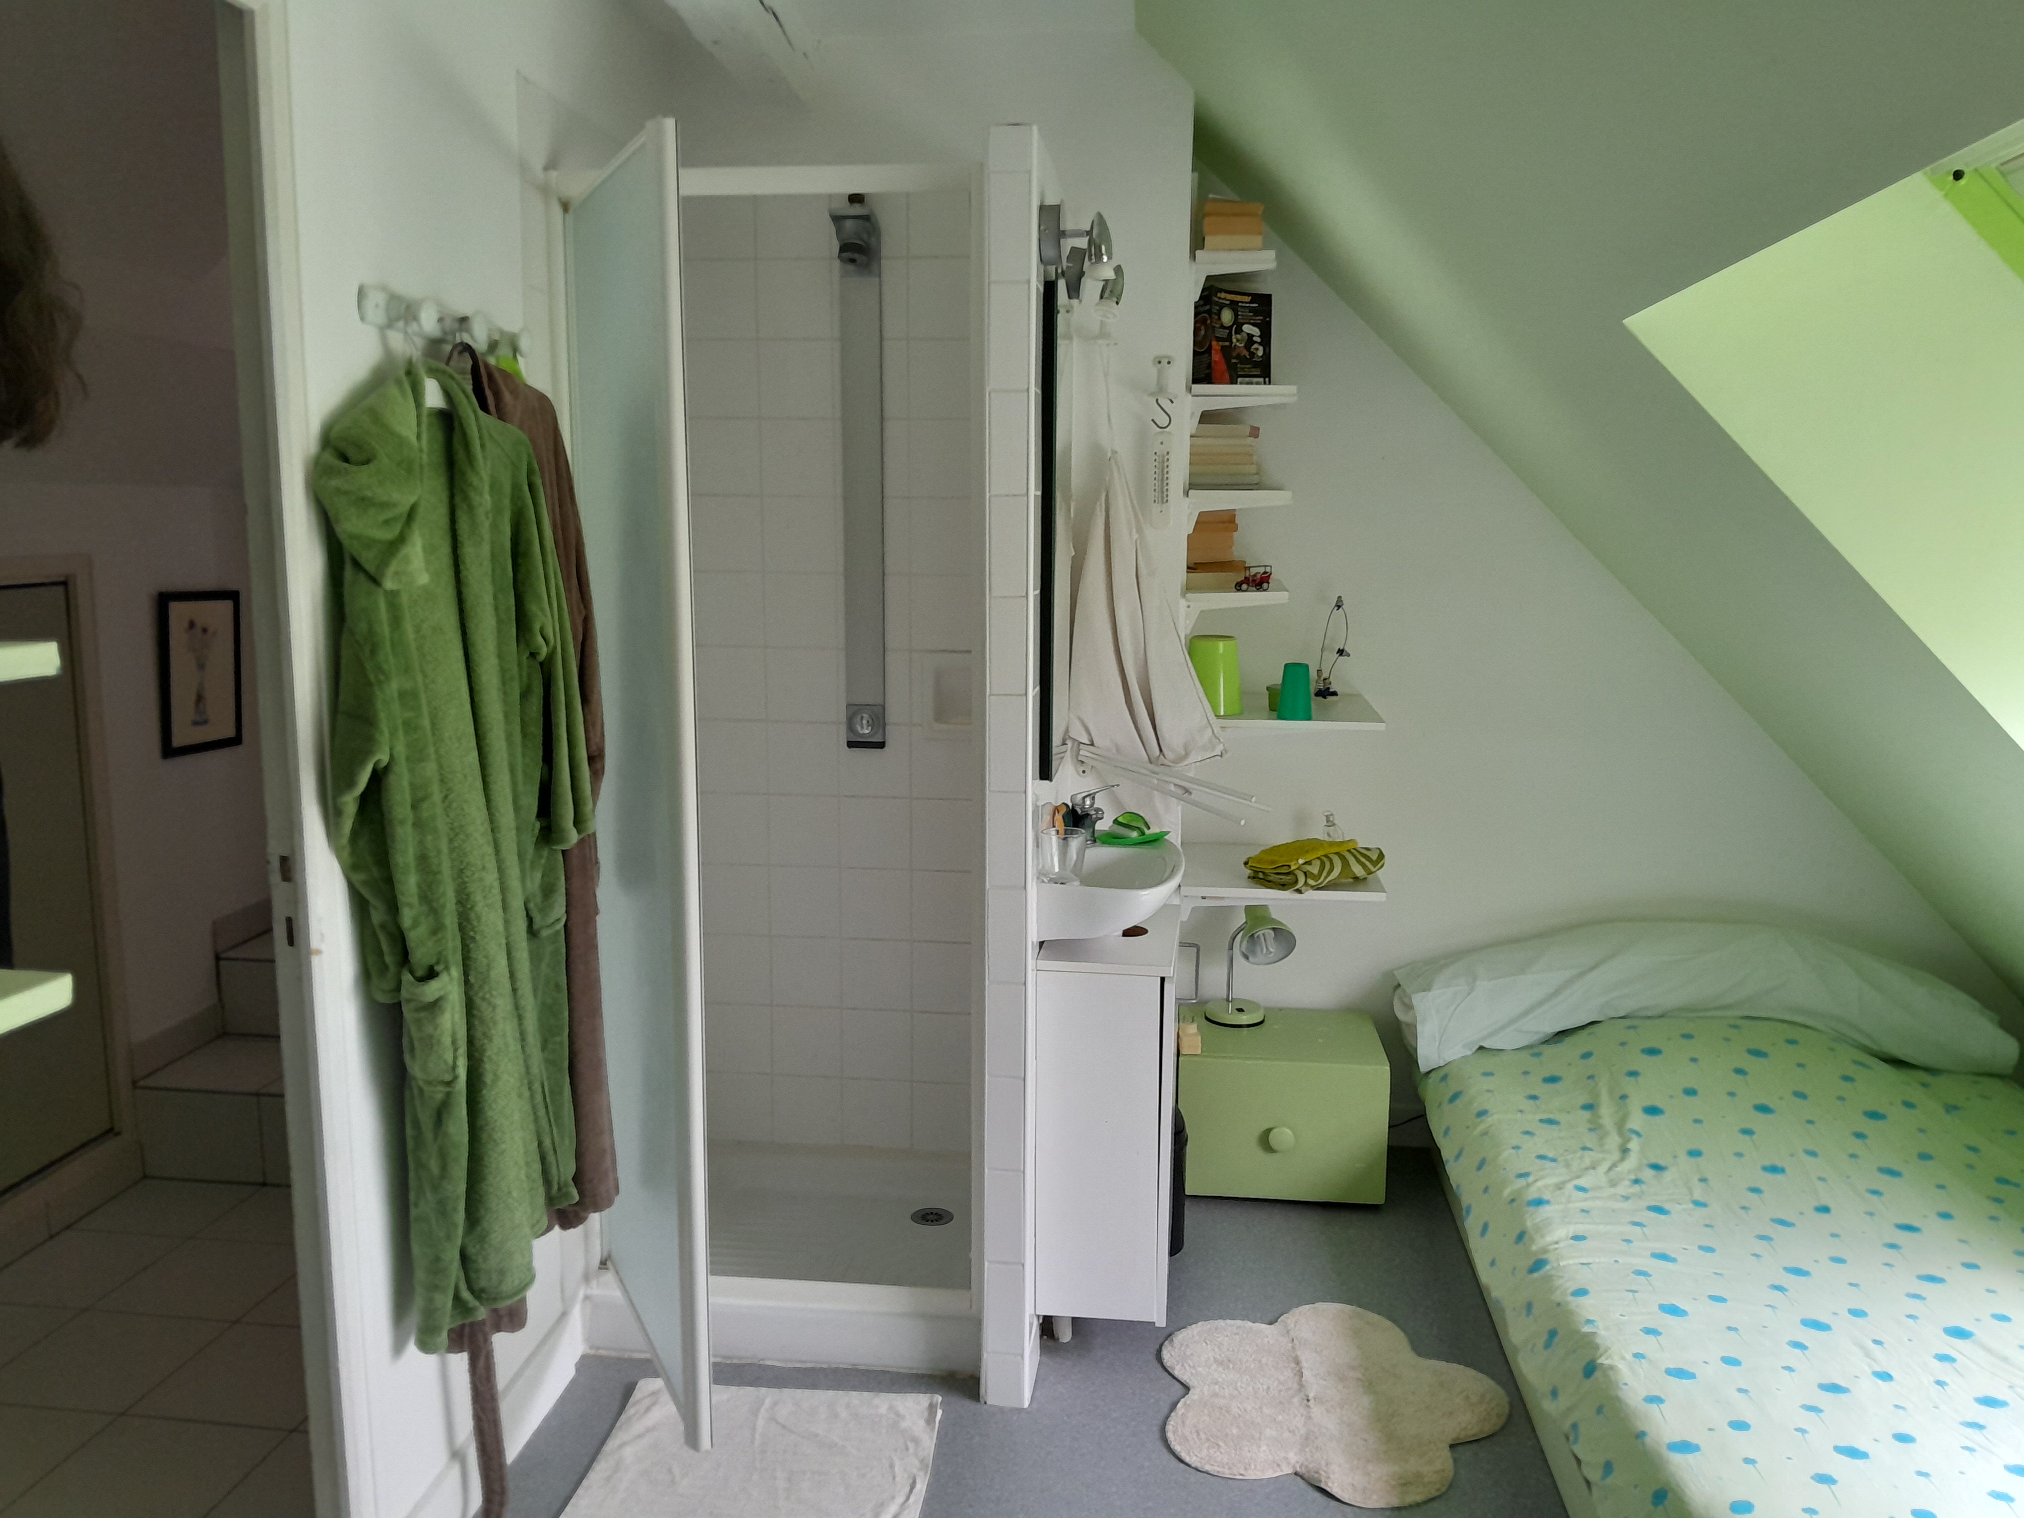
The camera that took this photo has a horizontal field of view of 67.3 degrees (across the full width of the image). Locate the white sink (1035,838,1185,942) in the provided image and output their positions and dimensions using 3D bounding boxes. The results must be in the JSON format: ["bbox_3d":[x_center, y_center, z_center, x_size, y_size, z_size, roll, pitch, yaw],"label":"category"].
[{"bbox_3d":[0.179,0.238,2.618,0.234,0.125,0.400,1,9,7],"label":"white sink"}]

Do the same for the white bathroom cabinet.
[{"bbox_3d":[0.174,0.607,2.685,0.226,0.615,0.385,1,9,7],"label":"white bathroom cabinet"}]

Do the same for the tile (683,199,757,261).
[{"bbox_3d":[-0.576,-1.057,3.001,0.150,0.150,0.012,1,9,8],"label":"tile"}]

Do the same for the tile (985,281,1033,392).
[{"bbox_3d":[-0.002,-0.619,2.235,0.068,0.154,0.012,1,9,7],"label":"tile"}]

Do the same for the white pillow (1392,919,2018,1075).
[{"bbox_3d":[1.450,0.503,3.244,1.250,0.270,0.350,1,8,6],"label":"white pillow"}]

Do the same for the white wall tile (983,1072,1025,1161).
[{"bbox_3d":[-0.010,0.579,2.416,0.063,0.150,0.010,1,8,6],"label":"white wall tile"}]

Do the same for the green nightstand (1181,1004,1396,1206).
[{"bbox_3d":[0.588,0.767,3.381,0.438,0.308,0.360,1,8,6],"label":"green nightstand"}]

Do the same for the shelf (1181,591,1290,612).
[{"bbox_3d":[0.466,-0.341,3.178,0.202,0.038,0.410,1,9,7],"label":"shelf"}]

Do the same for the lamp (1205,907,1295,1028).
[{"bbox_3d":[0.533,0.465,3.413,0.140,0.275,0.215,-2,9,-14],"label":"lamp"}]

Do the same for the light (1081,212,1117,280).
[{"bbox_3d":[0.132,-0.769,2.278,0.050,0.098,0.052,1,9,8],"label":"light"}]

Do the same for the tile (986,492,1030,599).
[{"bbox_3d":[-0.004,-0.319,2.282,0.062,0.150,0.012,1,9,8],"label":"tile"}]

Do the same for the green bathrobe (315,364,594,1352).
[{"bbox_3d":[-0.670,0.118,1.973,0.210,1.195,0.540,1,9,7],"label":"green bathrobe"}]

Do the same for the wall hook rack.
[{"bbox_3d":[-0.724,-0.567,1.996,0.072,0.055,0.390,1,8,6],"label":"wall hook rack"}]

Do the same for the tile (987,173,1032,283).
[{"bbox_3d":[-0.003,-0.775,2.214,0.062,0.150,0.012,1,9,8],"label":"tile"}]

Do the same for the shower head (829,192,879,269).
[{"bbox_3d":[-0.299,-1.002,2.889,0.080,0.125,0.105,1,9,8],"label":"shower head"}]

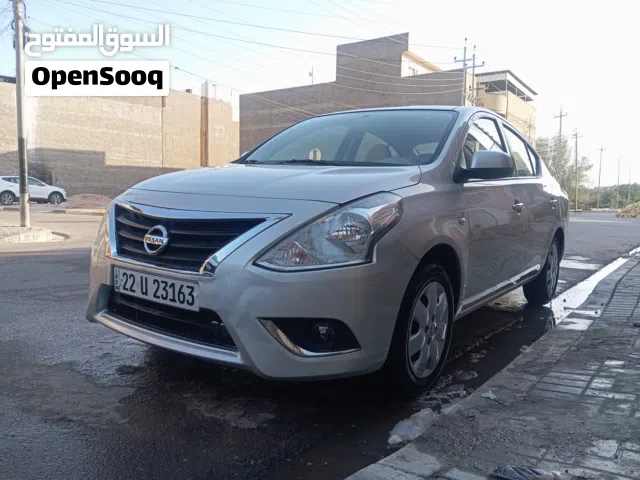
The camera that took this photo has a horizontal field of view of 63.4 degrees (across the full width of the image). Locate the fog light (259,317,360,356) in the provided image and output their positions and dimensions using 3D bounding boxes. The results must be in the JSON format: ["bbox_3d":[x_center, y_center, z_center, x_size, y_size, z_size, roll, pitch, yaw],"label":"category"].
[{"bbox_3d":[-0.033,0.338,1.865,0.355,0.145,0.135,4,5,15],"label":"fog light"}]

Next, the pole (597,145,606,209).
[{"bbox_3d":[34.676,-7.726,64.000,1.000,7.800,0.250,5,6,35],"label":"pole"}]

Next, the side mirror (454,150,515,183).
[{"bbox_3d":[0.841,-0.374,2.623,0.260,0.165,0.190,6,6,35],"label":"side mirror"}]

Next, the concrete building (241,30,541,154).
[{"bbox_3d":[4.966,-9.228,44.146,24.440,12.710,8.050,5,6,35],"label":"concrete building"}]

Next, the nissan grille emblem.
[{"bbox_3d":[-0.643,0.000,2.031,0.128,0.113,0.025,6,6,35],"label":"nissan grille emblem"}]

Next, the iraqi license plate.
[{"bbox_3d":[-0.656,0.189,2.042,0.520,0.110,0.025,6,6,35],"label":"iraqi license plate"}]

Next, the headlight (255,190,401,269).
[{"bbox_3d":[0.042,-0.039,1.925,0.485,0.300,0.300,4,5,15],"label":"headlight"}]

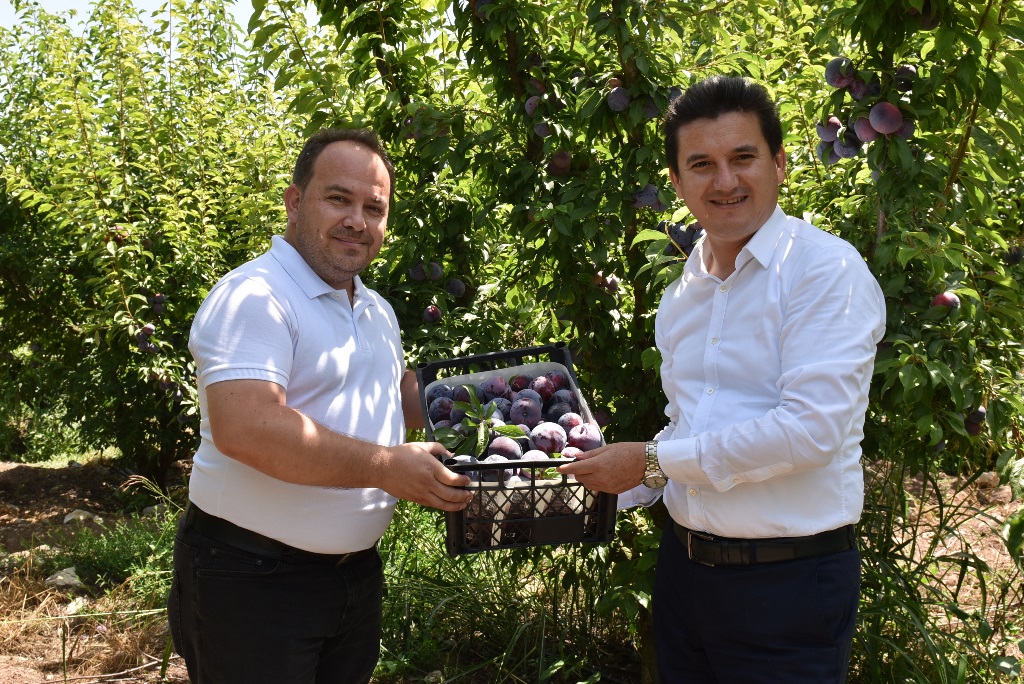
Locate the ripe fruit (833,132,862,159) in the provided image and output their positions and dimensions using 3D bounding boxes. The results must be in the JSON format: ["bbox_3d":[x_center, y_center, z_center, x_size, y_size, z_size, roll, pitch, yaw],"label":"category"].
[{"bbox_3d":[0.619,-0.362,1.890,0.051,0.050,0.051,0,8,0],"label":"ripe fruit"}]

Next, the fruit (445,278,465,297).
[{"bbox_3d":[-0.153,-0.148,2.780,0.053,0.052,0.053,0,8,0],"label":"fruit"}]

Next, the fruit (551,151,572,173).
[{"bbox_3d":[0.123,-0.449,2.550,0.053,0.053,0.053,0,3,0],"label":"fruit"}]

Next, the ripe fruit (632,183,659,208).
[{"bbox_3d":[0.294,-0.321,2.250,0.054,0.053,0.054,0,8,0],"label":"ripe fruit"}]

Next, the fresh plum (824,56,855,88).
[{"bbox_3d":[0.633,-0.522,1.980,0.058,0.058,0.058,0,3,0],"label":"fresh plum"}]

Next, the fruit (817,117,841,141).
[{"bbox_3d":[0.645,-0.431,2.080,0.053,0.053,0.053,0,3,0],"label":"fruit"}]

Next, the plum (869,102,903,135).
[{"bbox_3d":[0.705,-0.421,1.930,0.061,0.061,0.061,0,3,0],"label":"plum"}]

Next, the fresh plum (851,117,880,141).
[{"bbox_3d":[0.709,-0.425,2.050,0.053,0.053,0.053,0,3,0],"label":"fresh plum"}]

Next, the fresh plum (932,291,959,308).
[{"bbox_3d":[0.804,-0.068,1.900,0.054,0.053,0.054,0,8,0],"label":"fresh plum"}]

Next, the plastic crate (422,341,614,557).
[{"bbox_3d":[0.000,0.172,1.730,0.264,0.165,0.354,-4,27,-10],"label":"plastic crate"}]

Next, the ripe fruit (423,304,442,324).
[{"bbox_3d":[-0.219,-0.077,2.820,0.052,0.051,0.052,0,8,0],"label":"ripe fruit"}]

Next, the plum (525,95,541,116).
[{"bbox_3d":[0.056,-0.590,2.570,0.053,0.053,0.053,0,3,0],"label":"plum"}]

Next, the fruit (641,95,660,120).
[{"bbox_3d":[0.327,-0.554,2.420,0.055,0.055,0.055,0,3,0],"label":"fruit"}]

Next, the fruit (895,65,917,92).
[{"bbox_3d":[0.761,-0.509,1.980,0.049,0.049,0.049,0,8,0],"label":"fruit"}]

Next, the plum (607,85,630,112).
[{"bbox_3d":[0.245,-0.556,2.350,0.054,0.053,0.054,0,8,0],"label":"plum"}]

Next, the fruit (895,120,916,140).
[{"bbox_3d":[0.734,-0.397,1.920,0.049,0.048,0.049,0,8,0],"label":"fruit"}]

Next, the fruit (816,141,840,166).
[{"bbox_3d":[0.657,-0.394,2.120,0.053,0.053,0.053,0,3,0],"label":"fruit"}]

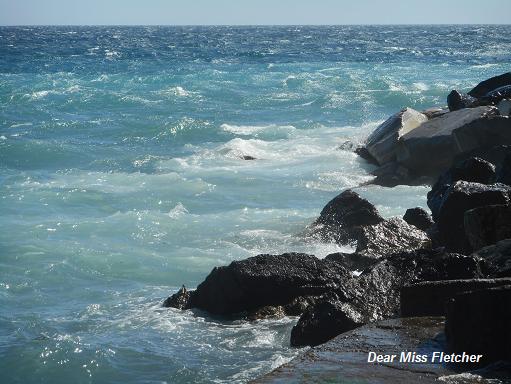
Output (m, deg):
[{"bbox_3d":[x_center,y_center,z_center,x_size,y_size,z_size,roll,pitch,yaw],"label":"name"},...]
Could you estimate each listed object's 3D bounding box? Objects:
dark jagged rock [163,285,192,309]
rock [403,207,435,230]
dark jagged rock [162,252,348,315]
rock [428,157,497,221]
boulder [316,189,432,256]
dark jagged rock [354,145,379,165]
[{"bbox_3d":[-1.269,1.678,36.300,0.450,0.420,0.450,0,4,0],"label":"dark jagged rock"},{"bbox_3d":[3.563,0.579,49.400,0.699,0.570,0.650,0,4,0],"label":"rock"},{"bbox_3d":[0.048,1.490,36.400,2.963,1.000,1.700,0,4,0],"label":"dark jagged rock"},{"bbox_3d":[4.676,-0.079,51.300,1.589,1.400,1.400,0,4,0],"label":"rock"},{"bbox_3d":[2.079,0.564,40.500,2.050,1.100,1.700,0,4,0],"label":"boulder"},{"bbox_3d":[3.610,-1.219,73.500,0.780,0.680,0.750,0,4,0],"label":"dark jagged rock"}]

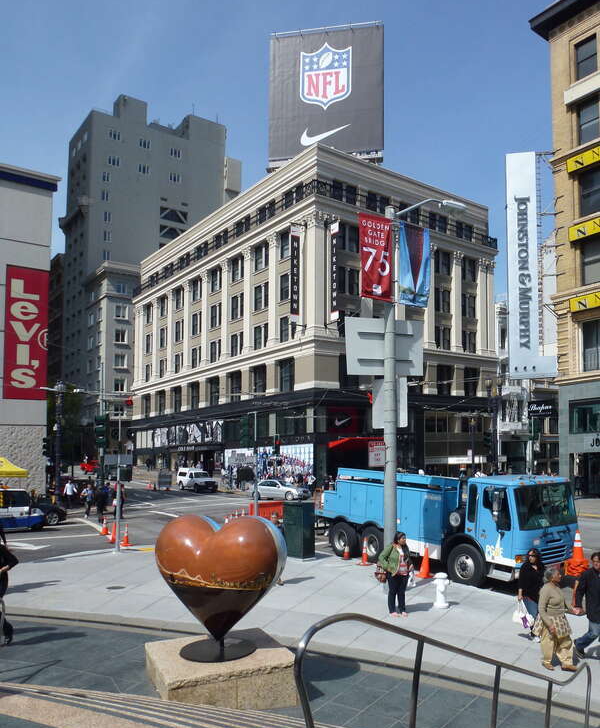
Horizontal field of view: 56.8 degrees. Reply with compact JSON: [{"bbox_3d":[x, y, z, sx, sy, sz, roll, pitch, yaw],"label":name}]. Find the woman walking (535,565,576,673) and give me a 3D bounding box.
[{"bbox_3d":[3.792,3.777,8.200,0.550,1.550,0.580,-6,-9,36],"label":"woman walking"}]

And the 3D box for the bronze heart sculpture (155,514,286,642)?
[{"bbox_3d":[-0.975,2.605,6.800,1.760,1.510,0.880,-4,-8,25],"label":"bronze heart sculpture"}]

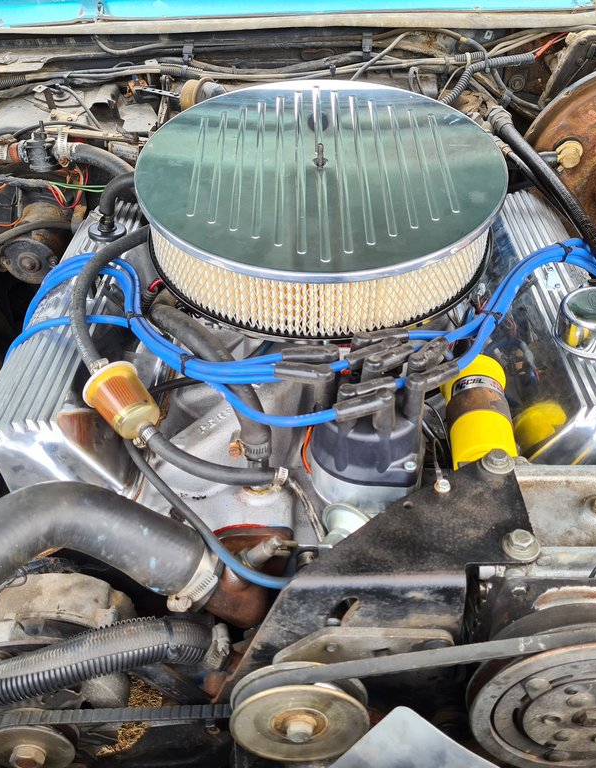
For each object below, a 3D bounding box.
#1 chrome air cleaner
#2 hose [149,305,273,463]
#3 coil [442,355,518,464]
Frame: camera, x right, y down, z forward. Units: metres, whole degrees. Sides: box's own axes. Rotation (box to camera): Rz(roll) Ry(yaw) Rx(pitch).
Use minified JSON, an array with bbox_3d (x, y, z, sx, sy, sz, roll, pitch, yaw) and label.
[{"bbox_3d":[0.022,-0.188,0.768,0.356,0.100,0.356,0,46,0],"label":"chrome air cleaner"},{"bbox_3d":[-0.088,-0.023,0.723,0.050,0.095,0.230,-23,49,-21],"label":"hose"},{"bbox_3d":[0.167,0.031,0.706,0.056,0.056,0.136,4,40,5],"label":"coil"}]

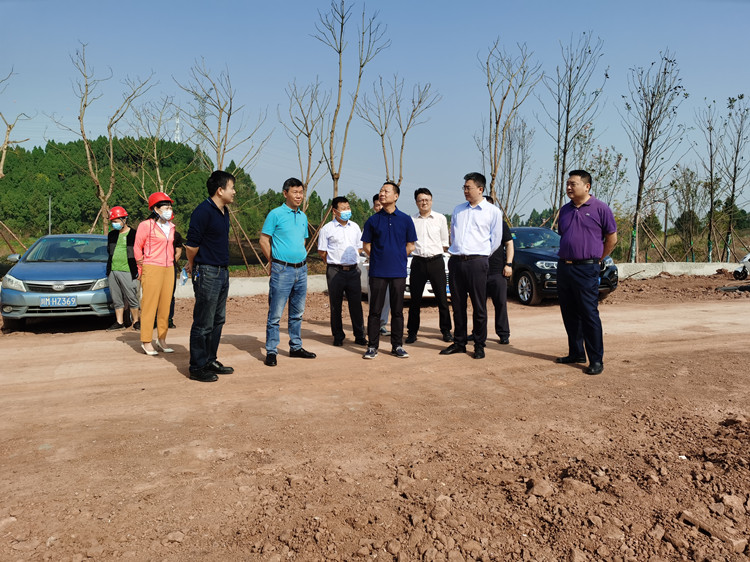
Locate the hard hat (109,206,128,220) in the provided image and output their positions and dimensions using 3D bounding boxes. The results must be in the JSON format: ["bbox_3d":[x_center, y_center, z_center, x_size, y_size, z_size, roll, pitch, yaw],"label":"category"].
[{"bbox_3d":[-3.597,-0.946,8.200,0.225,0.160,0.280,1,16,22],"label":"hard hat"}]

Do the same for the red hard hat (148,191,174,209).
[{"bbox_3d":[-2.264,-0.859,6.200,0.280,0.160,0.225,-15,-5,34],"label":"red hard hat"}]

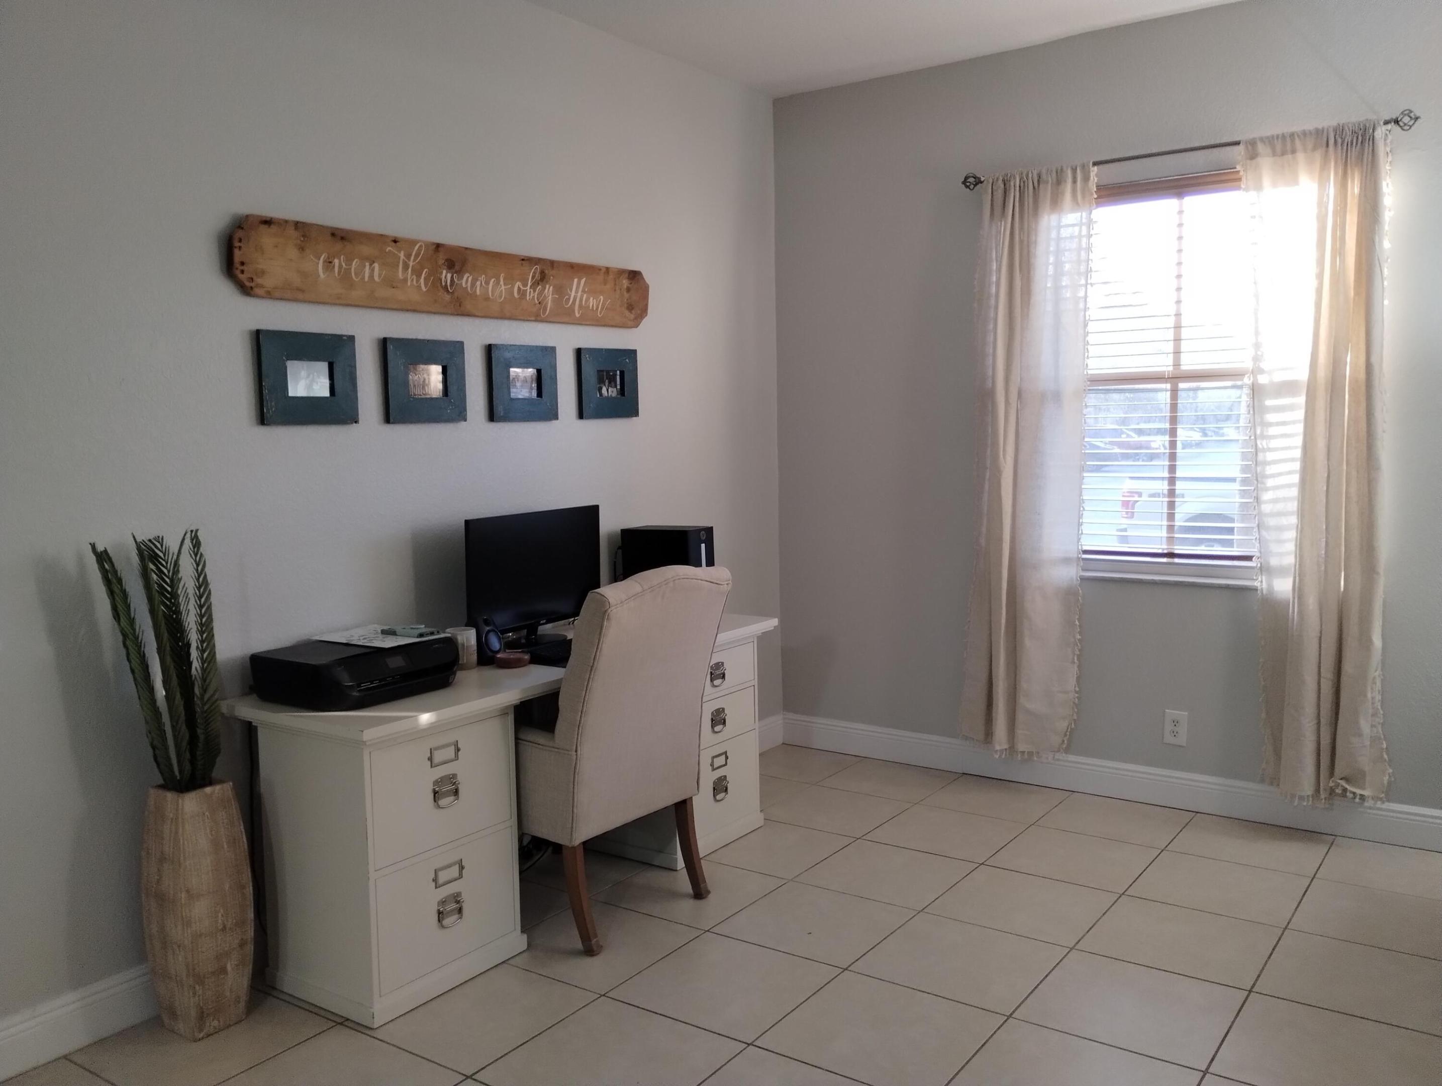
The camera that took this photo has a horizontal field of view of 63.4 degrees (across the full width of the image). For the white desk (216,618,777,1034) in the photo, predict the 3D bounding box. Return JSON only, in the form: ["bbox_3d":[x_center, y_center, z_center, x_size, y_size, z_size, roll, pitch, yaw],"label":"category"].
[{"bbox_3d":[-0.545,0.728,3.677,0.587,0.759,1.805,3,7,35],"label":"white desk"}]

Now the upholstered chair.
[{"bbox_3d":[-0.410,0.603,3.556,0.699,1.024,0.571,3,7,35],"label":"upholstered chair"}]

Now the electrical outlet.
[{"bbox_3d":[1.634,0.665,4.194,0.079,0.123,0.007,3,7,35],"label":"electrical outlet"}]

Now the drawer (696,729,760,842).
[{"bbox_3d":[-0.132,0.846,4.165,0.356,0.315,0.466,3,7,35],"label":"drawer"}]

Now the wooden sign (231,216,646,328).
[{"bbox_3d":[-0.750,-0.802,3.597,0.025,0.202,1.661,3,7,35],"label":"wooden sign"}]

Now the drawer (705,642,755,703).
[{"bbox_3d":[-0.148,0.423,3.982,0.340,0.137,0.440,3,7,35],"label":"drawer"}]

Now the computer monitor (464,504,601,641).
[{"bbox_3d":[-0.619,0.113,3.864,0.199,0.434,0.626,3,7,35],"label":"computer monitor"}]

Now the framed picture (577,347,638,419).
[{"bbox_3d":[-0.395,-0.560,4.122,0.020,0.240,0.298,3,7,35],"label":"framed picture"}]

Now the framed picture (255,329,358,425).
[{"bbox_3d":[-1.144,-0.454,3.252,0.021,0.250,0.303,3,7,35],"label":"framed picture"}]

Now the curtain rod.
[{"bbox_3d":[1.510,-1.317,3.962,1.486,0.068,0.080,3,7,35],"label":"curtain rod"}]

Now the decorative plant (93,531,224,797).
[{"bbox_3d":[-1.346,0.296,2.797,0.187,0.644,0.274,3,7,35],"label":"decorative plant"}]

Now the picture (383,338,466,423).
[{"bbox_3d":[-0.871,-0.476,3.451,0.020,0.241,0.290,3,7,35],"label":"picture"}]

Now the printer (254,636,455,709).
[{"bbox_3d":[-0.950,0.328,3.068,0.345,0.125,0.430,3,7,35],"label":"printer"}]

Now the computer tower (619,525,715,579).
[{"bbox_3d":[-0.190,0.108,4.309,0.308,0.336,0.153,3,7,35],"label":"computer tower"}]

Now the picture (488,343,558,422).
[{"bbox_3d":[-0.663,-0.536,3.939,0.021,0.251,0.303,3,7,35],"label":"picture"}]

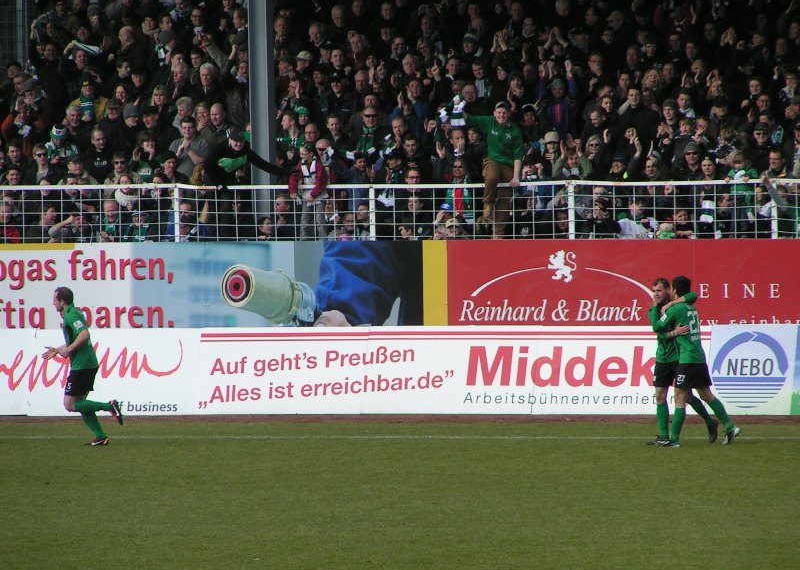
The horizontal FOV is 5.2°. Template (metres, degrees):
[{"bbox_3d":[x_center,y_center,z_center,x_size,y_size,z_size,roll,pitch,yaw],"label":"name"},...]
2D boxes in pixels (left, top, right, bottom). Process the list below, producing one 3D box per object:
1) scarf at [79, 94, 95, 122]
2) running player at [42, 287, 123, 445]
[{"bbox_3d":[-3.802,-2.152,106.500,0.200,0.340,0.170,0,3,3],"label":"scarf"},{"bbox_3d":[-3.380,0.868,93.500,0.850,1.680,0.550,0,3,-3],"label":"running player"}]

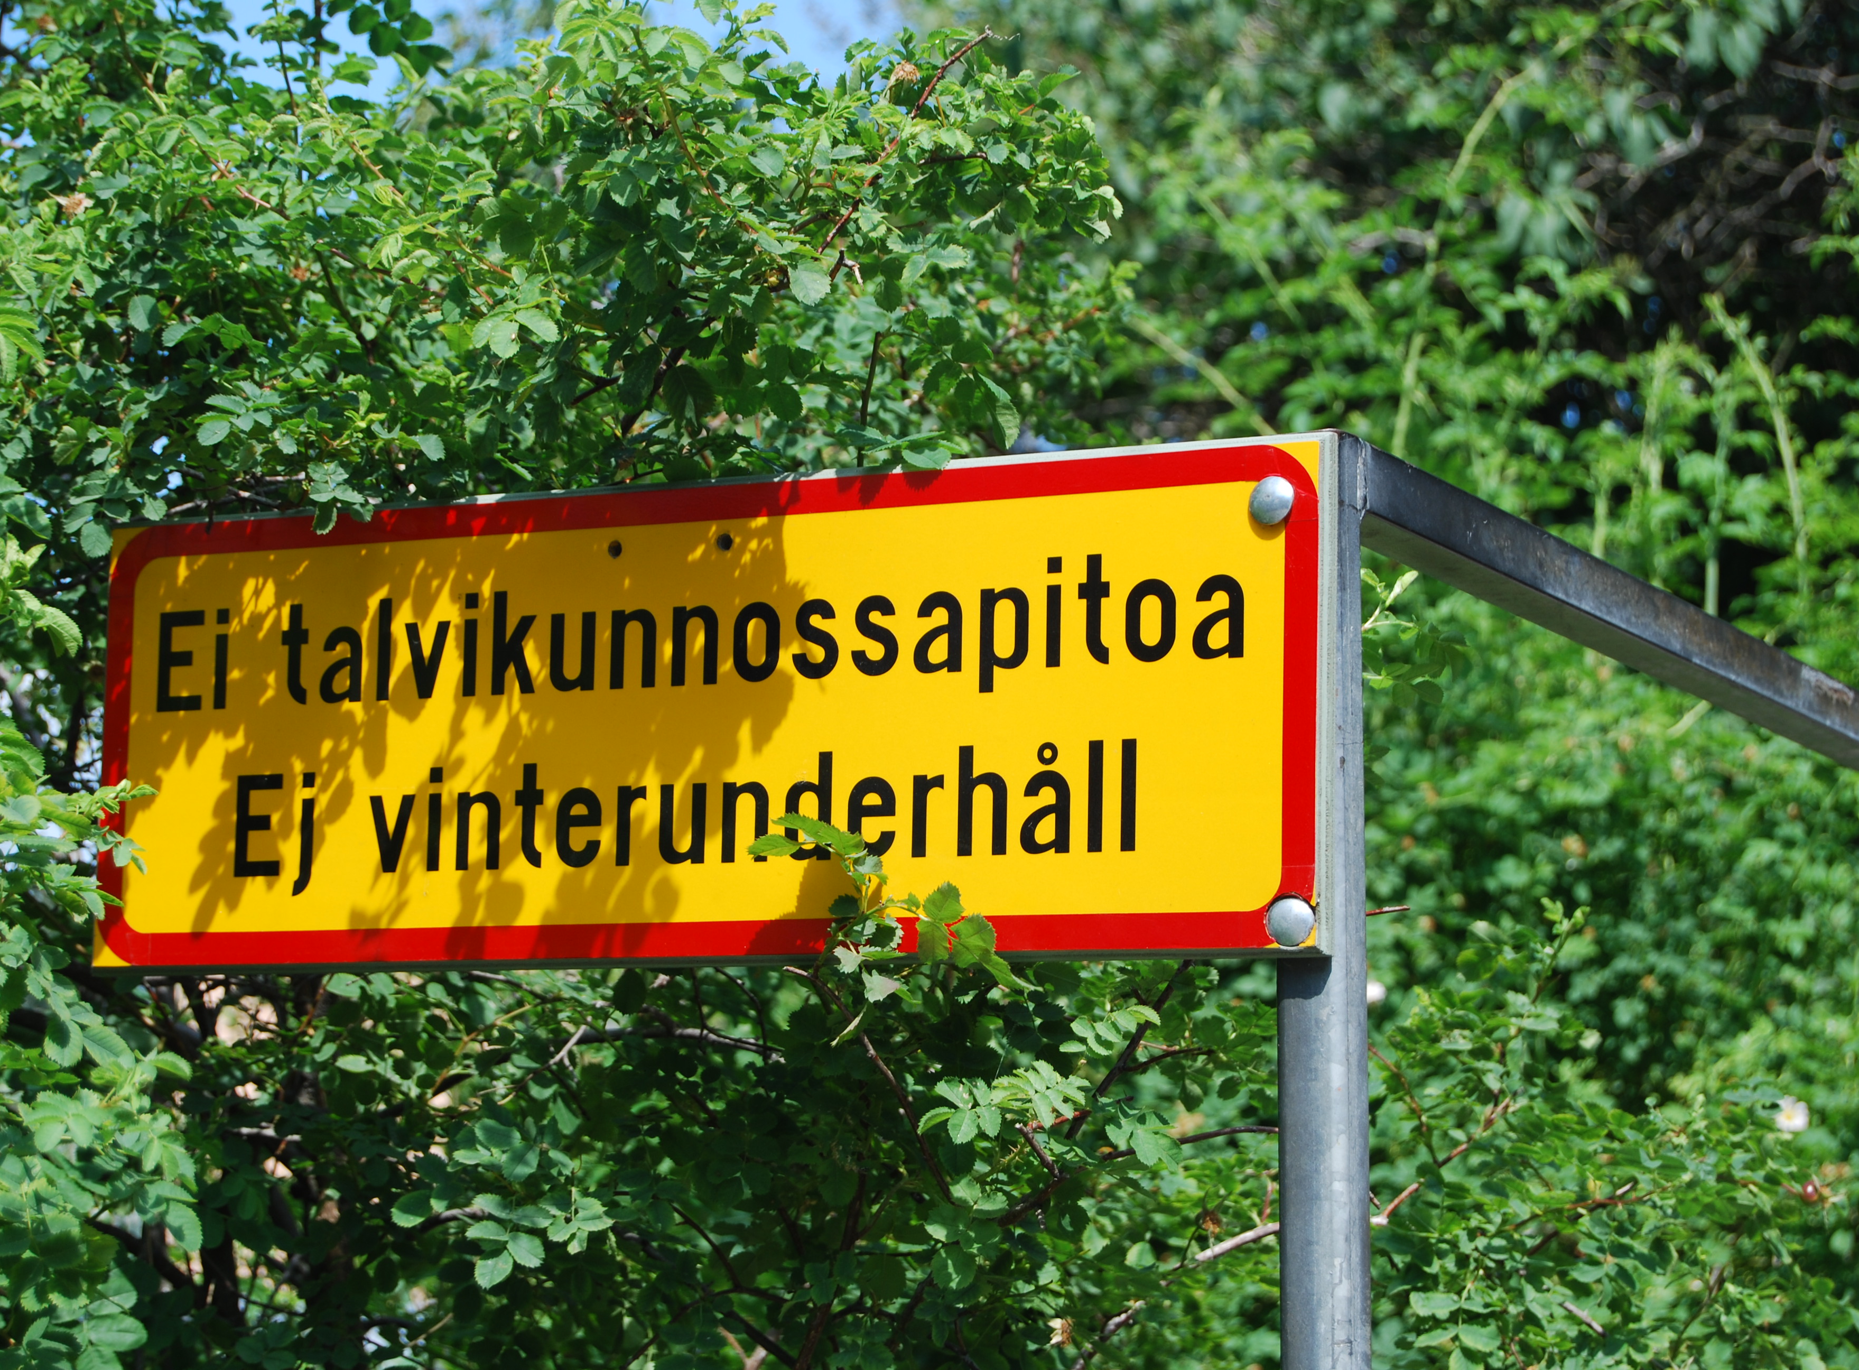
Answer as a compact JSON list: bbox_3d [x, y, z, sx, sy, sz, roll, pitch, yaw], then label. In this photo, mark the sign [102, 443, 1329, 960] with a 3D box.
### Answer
[{"bbox_3d":[-0.161,0.025,2.955,0.905,0.305,0.022,-3,-8,29],"label":"sign"}]

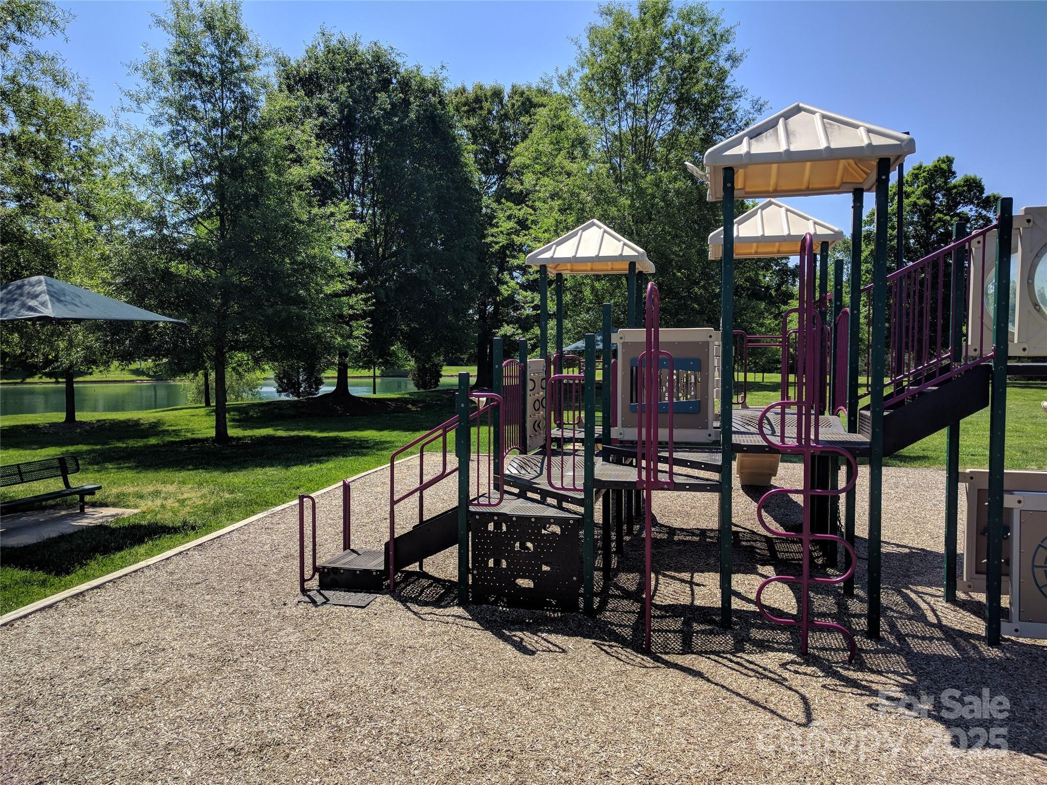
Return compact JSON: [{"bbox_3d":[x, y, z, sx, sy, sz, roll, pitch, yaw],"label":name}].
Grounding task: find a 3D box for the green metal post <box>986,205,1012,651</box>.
[{"bbox_3d":[3.280,0.231,5.433,0.074,3.081,0.074,1,2,14],"label":"green metal post"}]

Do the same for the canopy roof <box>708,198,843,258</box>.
[{"bbox_3d":[2.900,-1.939,9.128,1.396,0.624,1.396,1,2,14],"label":"canopy roof"}]

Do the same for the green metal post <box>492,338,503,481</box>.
[{"bbox_3d":[-0.232,0.590,7.418,0.074,2.198,0.074,1,2,14],"label":"green metal post"}]

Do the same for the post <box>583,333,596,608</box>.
[{"bbox_3d":[0.518,0.640,6.154,0.074,2.198,0.074,1,2,14],"label":"post"}]

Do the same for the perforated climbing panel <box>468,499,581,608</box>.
[{"bbox_3d":[0.132,1.337,6.747,0.950,0.757,0.965,1,2,14],"label":"perforated climbing panel"}]

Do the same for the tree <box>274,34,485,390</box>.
[{"bbox_3d":[-7.872,-9.728,43.000,11.050,19.860,11.050,0,2,0],"label":"tree"}]

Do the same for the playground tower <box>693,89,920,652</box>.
[{"bbox_3d":[2.159,-0.267,6.237,1.396,4.010,1.396,1,2,14],"label":"playground tower"}]

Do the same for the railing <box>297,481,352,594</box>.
[{"bbox_3d":[-1.791,1.277,7.167,0.089,0.839,0.950,1,2,14],"label":"railing"}]

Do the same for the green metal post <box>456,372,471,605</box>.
[{"bbox_3d":[-0.489,0.781,6.417,0.074,1.893,0.074,1,2,14],"label":"green metal post"}]

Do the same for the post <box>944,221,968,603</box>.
[{"bbox_3d":[3.537,0.181,6.439,0.074,3.104,0.074,1,2,14],"label":"post"}]

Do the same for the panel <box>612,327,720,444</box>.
[{"bbox_3d":[1.279,-0.058,7.003,0.965,1.005,0.067,1,2,14],"label":"panel"}]

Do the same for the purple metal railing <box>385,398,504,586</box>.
[{"bbox_3d":[-0.562,0.847,6.917,1.069,1.723,0.973,1,2,14],"label":"purple metal railing"}]

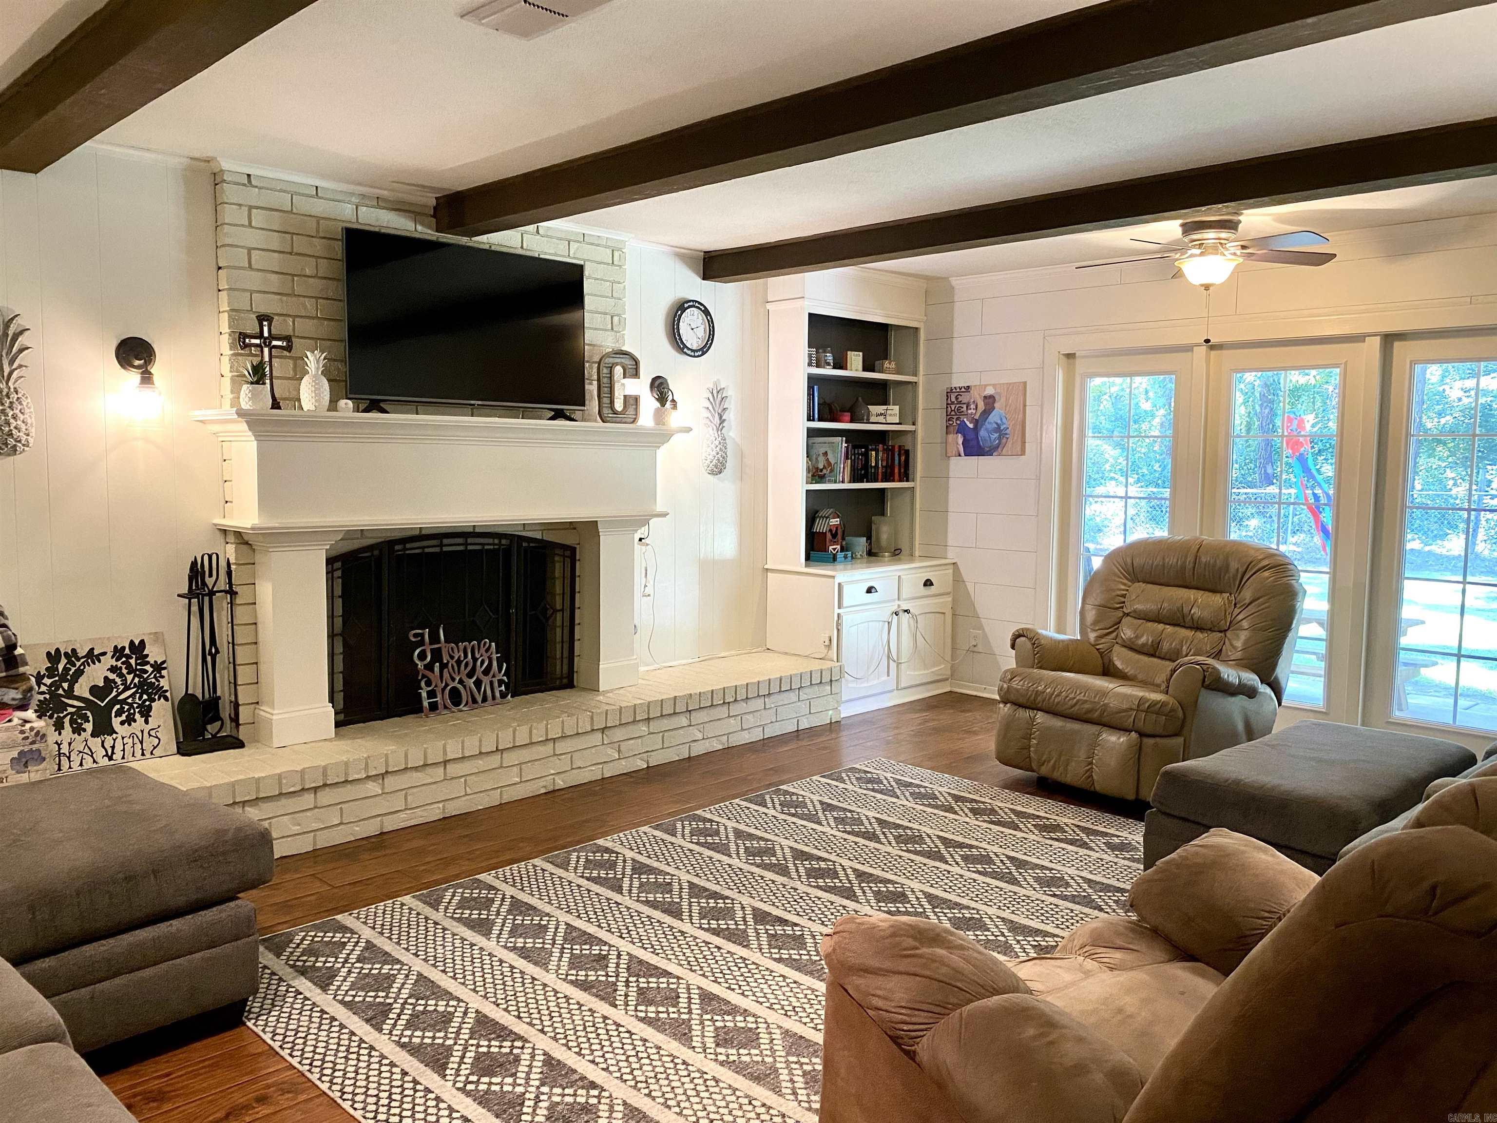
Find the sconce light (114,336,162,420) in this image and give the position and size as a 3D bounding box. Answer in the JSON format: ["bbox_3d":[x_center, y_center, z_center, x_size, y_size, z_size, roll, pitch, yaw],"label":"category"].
[{"bbox_3d":[-2.097,-0.633,3.898,0.150,0.290,0.130,6,7,44],"label":"sconce light"}]

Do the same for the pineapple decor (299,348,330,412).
[{"bbox_3d":[-1.604,-0.660,4.150,0.115,0.232,0.118,6,7,44],"label":"pineapple decor"}]

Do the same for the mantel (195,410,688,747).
[{"bbox_3d":[-1.142,0.028,4.701,0.420,1.215,2.070,6,7,44],"label":"mantel"}]

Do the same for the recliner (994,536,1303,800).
[{"bbox_3d":[1.722,0.434,4.841,0.950,1.050,0.960,-3,6,-36],"label":"recliner"}]

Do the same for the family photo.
[{"bbox_3d":[1.349,-0.809,6.453,0.525,0.410,0.035,6,7,44],"label":"family photo"}]

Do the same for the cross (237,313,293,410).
[{"bbox_3d":[-1.741,-0.720,4.089,0.070,0.350,0.195,6,7,44],"label":"cross"}]

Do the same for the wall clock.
[{"bbox_3d":[-0.292,-1.197,5.769,0.050,0.300,0.298,6,7,44],"label":"wall clock"}]

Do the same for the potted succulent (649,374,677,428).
[{"bbox_3d":[-0.391,-0.727,5.233,0.120,0.205,0.125,6,7,44],"label":"potted succulent"}]

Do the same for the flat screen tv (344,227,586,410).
[{"bbox_3d":[-1.135,-0.946,4.596,0.080,0.645,1.115,6,7,44],"label":"flat screen tv"}]

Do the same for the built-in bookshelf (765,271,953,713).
[{"bbox_3d":[0.666,-0.409,6.468,0.560,2.410,1.015,6,7,44],"label":"built-in bookshelf"}]

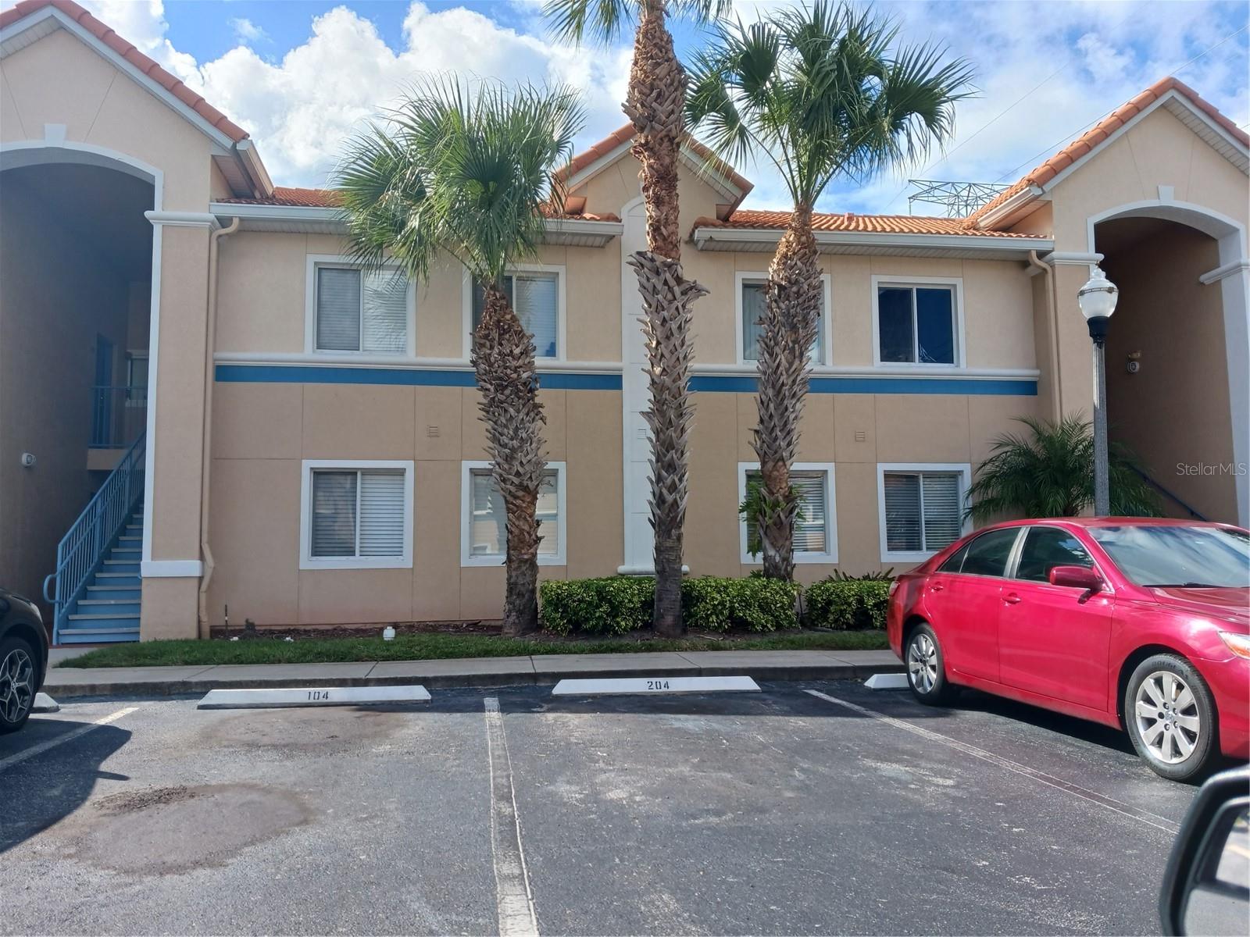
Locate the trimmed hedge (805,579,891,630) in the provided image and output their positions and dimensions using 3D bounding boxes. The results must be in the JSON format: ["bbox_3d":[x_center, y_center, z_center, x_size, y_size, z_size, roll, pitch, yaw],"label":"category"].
[{"bbox_3d":[3.100,1.821,13.222,1.150,0.660,0.900,0,-5,-9],"label":"trimmed hedge"}]

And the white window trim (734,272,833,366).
[{"bbox_3d":[2.389,-2.250,14.694,1.493,1.420,0.100,0,-5,-9],"label":"white window trim"}]

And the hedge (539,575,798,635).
[{"bbox_3d":[0.544,1.800,12.901,3.320,0.690,0.950,0,-5,-9],"label":"hedge"}]

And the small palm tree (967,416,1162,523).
[{"bbox_3d":[6.011,0.708,13.375,2.460,2.850,2.400,0,-5,-9],"label":"small palm tree"}]

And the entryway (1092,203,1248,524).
[{"bbox_3d":[8.453,-0.918,15.098,2.660,6.460,0.490,0,-5,-9],"label":"entryway"}]

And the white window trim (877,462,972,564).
[{"bbox_3d":[4.550,0.676,14.755,1.493,1.486,0.100,0,-5,-9],"label":"white window trim"}]

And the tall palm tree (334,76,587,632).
[{"bbox_3d":[-2.105,-1.484,12.467,3.180,7.200,2.900,0,-5,-9],"label":"tall palm tree"}]

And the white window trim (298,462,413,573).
[{"bbox_3d":[-3.687,0.635,13.474,1.493,1.486,0.100,0,-5,-9],"label":"white window trim"}]

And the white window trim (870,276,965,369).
[{"bbox_3d":[4.522,-2.240,15.026,1.493,1.420,0.100,0,-5,-9],"label":"white window trim"}]

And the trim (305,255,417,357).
[{"bbox_3d":[-3.715,-2.280,13.744,1.493,1.420,0.100,0,-5,-9],"label":"trim"}]

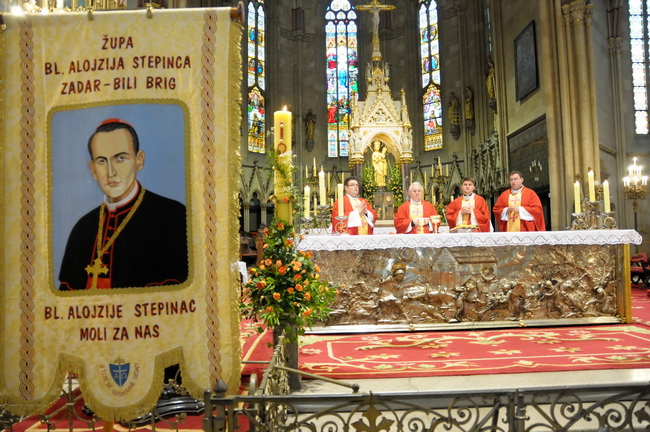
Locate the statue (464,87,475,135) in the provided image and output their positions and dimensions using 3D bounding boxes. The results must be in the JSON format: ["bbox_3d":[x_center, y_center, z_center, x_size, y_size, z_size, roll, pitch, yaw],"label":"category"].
[{"bbox_3d":[6.884,-5.012,23.200,0.450,2.220,0.520,0,-3,-25],"label":"statue"}]

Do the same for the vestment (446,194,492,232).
[{"bbox_3d":[1.893,0.294,6.286,0.590,1.125,0.450,-2,-5,15],"label":"vestment"}]

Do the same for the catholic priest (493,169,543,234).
[{"bbox_3d":[2.546,0.325,6.293,0.640,1.840,0.460,-3,-5,23],"label":"catholic priest"}]

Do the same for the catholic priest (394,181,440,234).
[{"bbox_3d":[1.200,0.413,6.184,0.580,1.699,0.480,-2,-4,5],"label":"catholic priest"}]

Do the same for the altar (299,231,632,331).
[{"bbox_3d":[1.484,0.707,5.615,3.616,1.000,1.000,-1,-3,-2],"label":"altar"}]

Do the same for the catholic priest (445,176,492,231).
[{"bbox_3d":[1.895,0.374,6.280,0.580,1.765,0.460,-2,-5,15],"label":"catholic priest"}]

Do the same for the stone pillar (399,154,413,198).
[{"bbox_3d":[2.495,-0.932,15.000,0.400,1.889,0.400,-1,-4,-4],"label":"stone pillar"}]

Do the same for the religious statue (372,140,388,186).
[{"bbox_3d":[1.309,-1.261,11.700,0.420,1.100,0.320,-1,-3,0],"label":"religious statue"}]

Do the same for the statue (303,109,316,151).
[{"bbox_3d":[-0.859,-4.779,27.000,0.650,2.300,0.480,-1,-3,0],"label":"statue"}]

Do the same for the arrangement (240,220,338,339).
[{"bbox_3d":[-0.241,0.420,3.220,0.630,0.750,0.560,-1,-3,0],"label":"arrangement"}]

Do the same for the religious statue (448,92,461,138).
[{"bbox_3d":[6.472,-5.005,24.300,0.450,2.220,0.550,2,-4,-42],"label":"religious statue"}]

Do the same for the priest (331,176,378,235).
[{"bbox_3d":[0.416,0.388,6.187,0.580,1.780,0.480,1,-5,-22],"label":"priest"}]

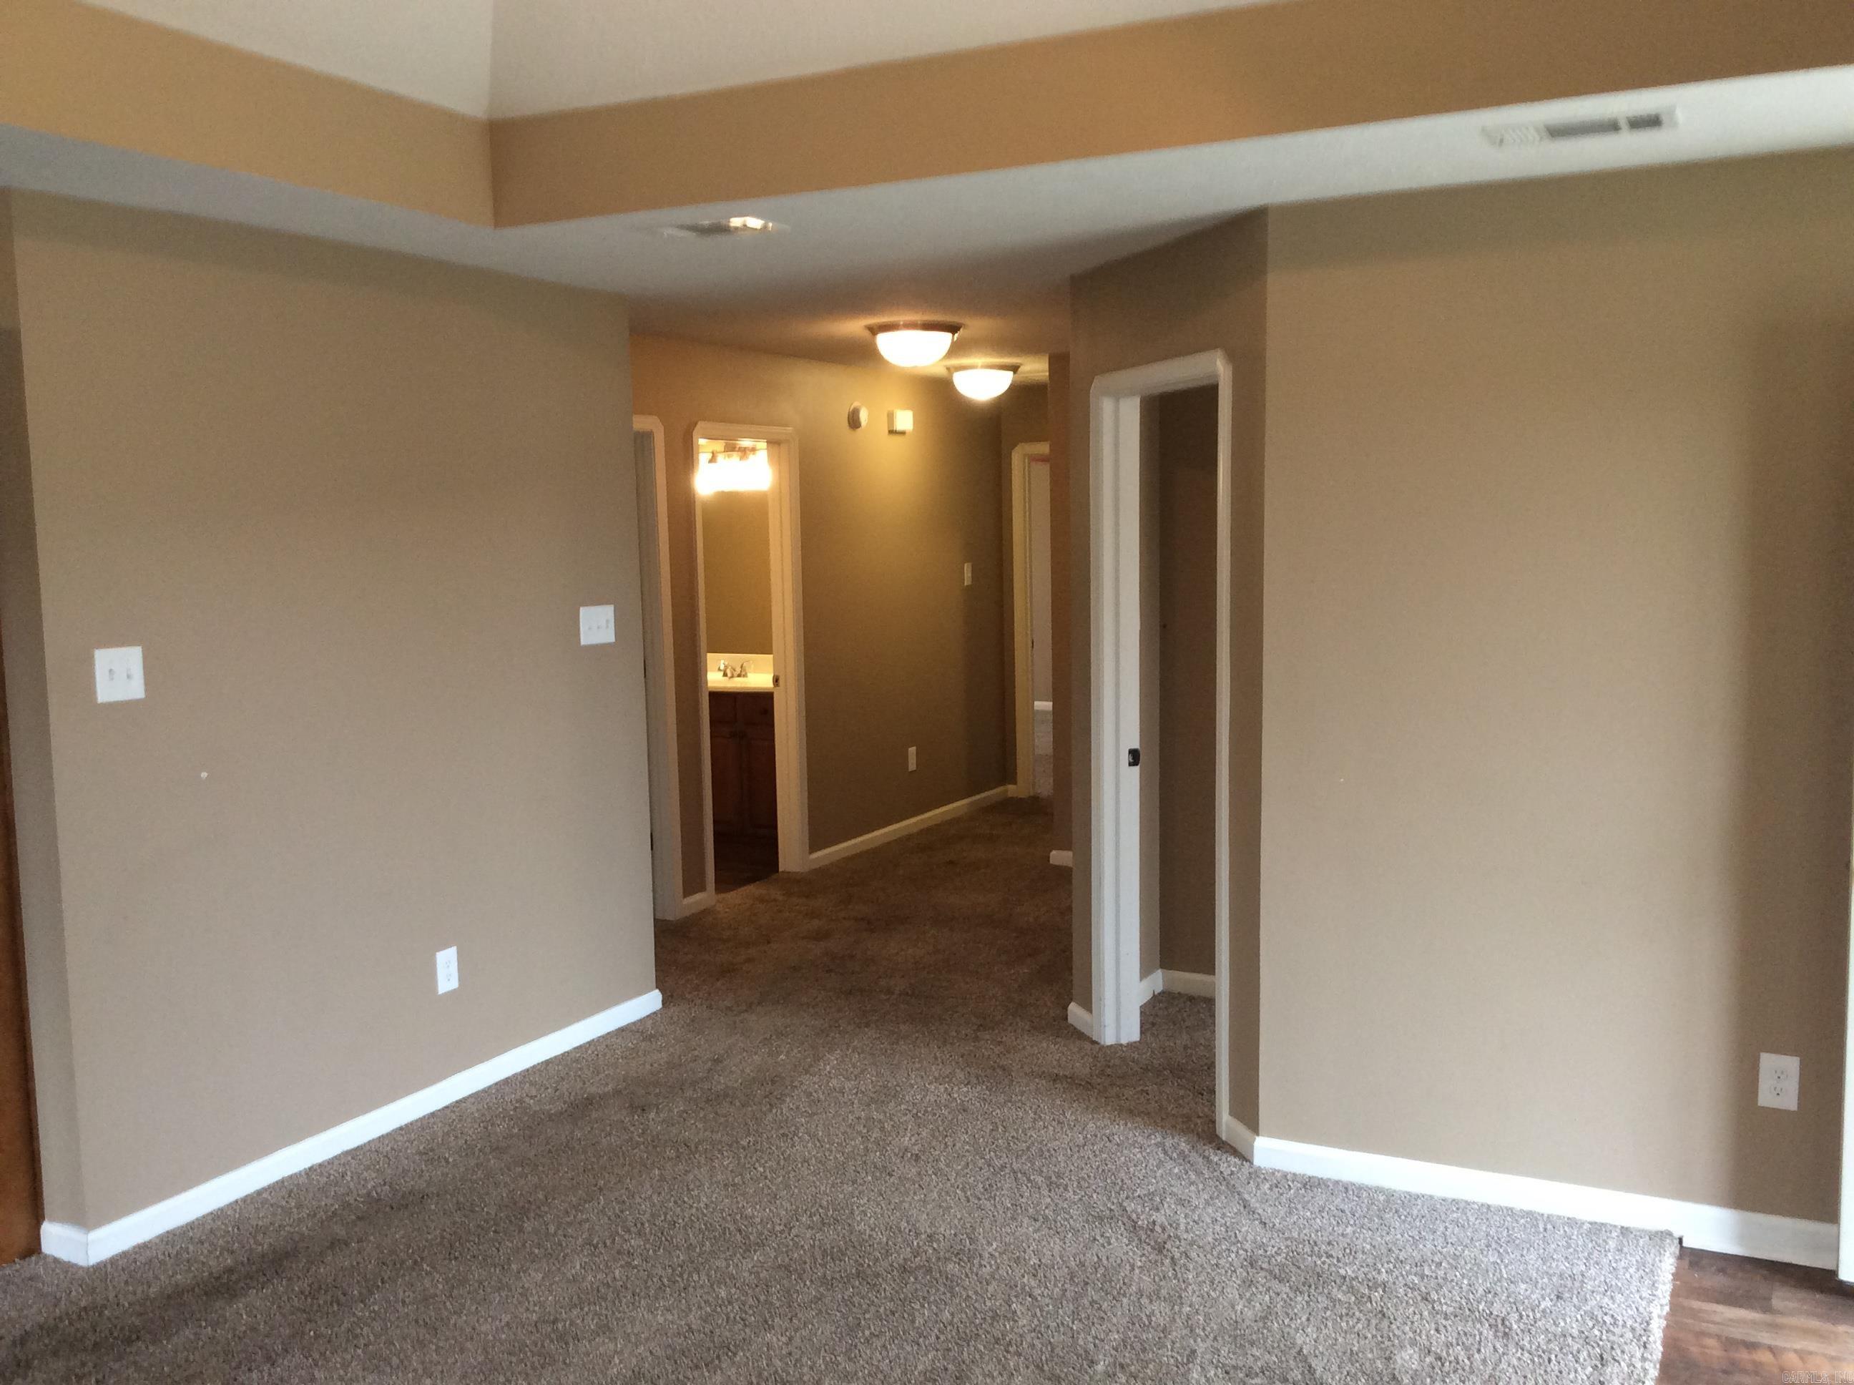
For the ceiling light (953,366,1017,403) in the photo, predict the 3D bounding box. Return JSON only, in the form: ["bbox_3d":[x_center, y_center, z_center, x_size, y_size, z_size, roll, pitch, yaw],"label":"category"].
[{"bbox_3d":[0.290,-1.546,8.524,0.370,0.160,0.370,-1,6,0],"label":"ceiling light"}]

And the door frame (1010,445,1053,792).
[{"bbox_3d":[0.940,-0.410,10.014,0.880,2.095,0.145,2,7,27],"label":"door frame"}]

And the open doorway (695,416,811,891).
[{"bbox_3d":[-0.827,-0.149,7.758,0.145,2.095,0.867,2,7,27],"label":"open doorway"}]

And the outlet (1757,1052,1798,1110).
[{"bbox_3d":[1.909,0.873,3.833,0.079,0.122,0.010,2,7,27],"label":"outlet"}]

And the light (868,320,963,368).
[{"bbox_3d":[-0.044,-1.355,6.726,0.375,0.160,0.375,-1,6,0],"label":"light"}]

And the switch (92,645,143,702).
[{"bbox_3d":[-1.859,-0.041,3.951,0.010,0.122,0.123,2,7,27],"label":"switch"}]

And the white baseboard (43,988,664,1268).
[{"bbox_3d":[-1.416,1.167,4.911,0.020,0.082,2.250,2,7,27],"label":"white baseboard"}]

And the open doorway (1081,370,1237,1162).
[{"bbox_3d":[0.711,0.117,4.935,0.145,2.095,0.950,-3,6,-16],"label":"open doorway"}]

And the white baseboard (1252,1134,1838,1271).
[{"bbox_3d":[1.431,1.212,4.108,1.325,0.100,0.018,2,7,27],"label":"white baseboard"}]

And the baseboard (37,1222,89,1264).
[{"bbox_3d":[-2.001,1.275,3.956,0.175,0.080,0.018,2,7,27],"label":"baseboard"}]

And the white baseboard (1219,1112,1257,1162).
[{"bbox_3d":[0.820,1.174,4.497,0.018,0.080,0.175,-3,6,-16],"label":"white baseboard"}]

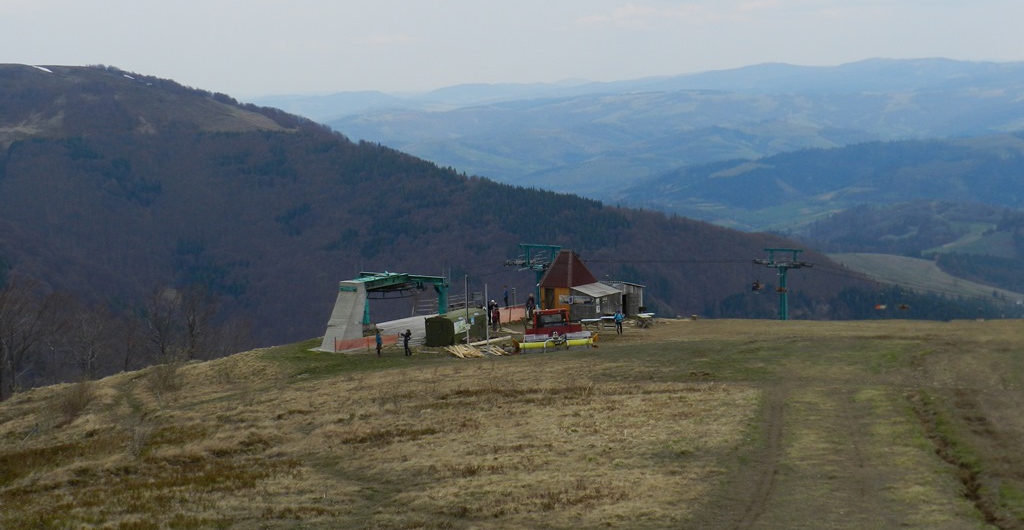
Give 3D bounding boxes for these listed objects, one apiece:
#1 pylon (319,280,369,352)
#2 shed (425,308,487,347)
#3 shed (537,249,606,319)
[{"bbox_3d":[-11.489,3.413,107.487,1.600,4.450,3.000,3,9,37],"label":"pylon"},{"bbox_3d":[-3.813,4.175,108.852,2.350,2.100,4.200,3,8,33],"label":"shed"},{"bbox_3d":[4.248,1.205,118.133,3.150,5.200,3.800,3,9,37],"label":"shed"}]

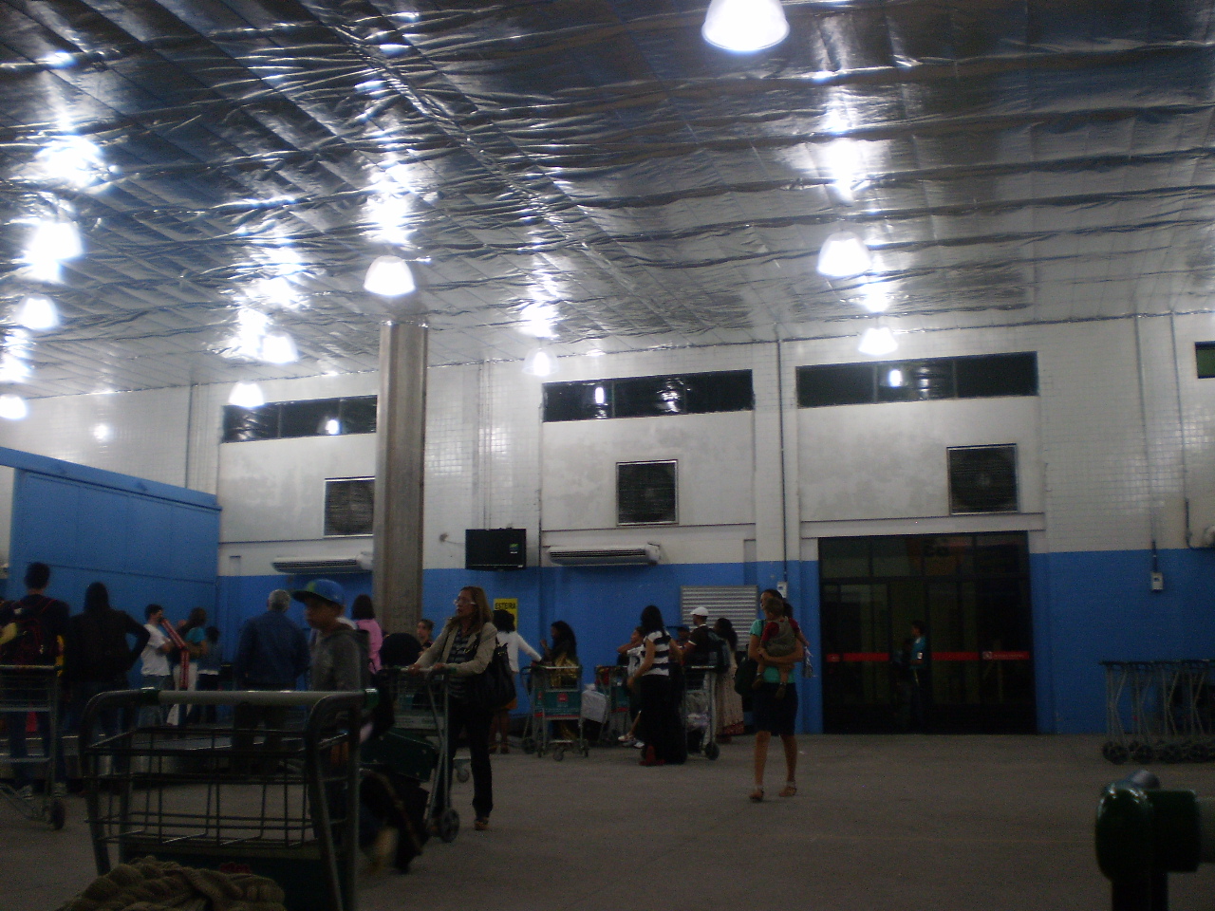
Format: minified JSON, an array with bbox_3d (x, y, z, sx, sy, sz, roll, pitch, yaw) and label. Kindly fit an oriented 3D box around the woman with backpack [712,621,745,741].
[{"bbox_3d":[1.603,2.983,16.734,0.420,1.640,0.450,-1,-9,6],"label":"woman with backpack"}]

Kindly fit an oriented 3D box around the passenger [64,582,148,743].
[{"bbox_3d":[-4.013,1.870,10.089,0.620,1.700,0.360,1,-9,-6],"label":"passenger"}]

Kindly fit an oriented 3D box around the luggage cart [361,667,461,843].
[{"bbox_3d":[-1.340,1.772,7.557,0.930,1.030,0.580,9,-13,-44],"label":"luggage cart"}]

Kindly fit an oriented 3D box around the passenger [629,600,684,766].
[{"bbox_3d":[0.506,2.347,12.981,0.500,1.635,0.450,7,-12,-37],"label":"passenger"}]

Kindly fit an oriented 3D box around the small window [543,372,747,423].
[{"bbox_3d":[0.625,-0.964,20.782,3.570,0.670,0.120,-3,-10,17],"label":"small window"}]

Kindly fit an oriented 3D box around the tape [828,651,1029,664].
[{"bbox_3d":[4.667,2.934,18.407,2.900,0.125,0.030,-3,-10,17],"label":"tape"}]

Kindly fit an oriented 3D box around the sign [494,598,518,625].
[{"bbox_3d":[-1.645,2.606,20.463,0.420,0.580,0.020,-3,-10,17],"label":"sign"}]

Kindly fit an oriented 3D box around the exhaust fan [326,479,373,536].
[{"bbox_3d":[-4.481,0.901,22.049,1.020,1.040,0.250,-3,-10,17],"label":"exhaust fan"}]

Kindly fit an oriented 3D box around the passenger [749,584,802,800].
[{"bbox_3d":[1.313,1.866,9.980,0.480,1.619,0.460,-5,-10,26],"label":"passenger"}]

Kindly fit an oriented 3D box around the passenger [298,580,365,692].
[{"bbox_3d":[-1.353,1.384,6.469,0.480,1.460,0.400,3,-10,-16],"label":"passenger"}]

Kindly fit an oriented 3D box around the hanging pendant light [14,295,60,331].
[{"bbox_3d":[-7.043,-1.775,15.600,0.540,0.420,0.540,0,-10,0],"label":"hanging pendant light"}]

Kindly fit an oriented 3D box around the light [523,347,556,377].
[{"bbox_3d":[-1.069,-1.487,20.193,0.530,0.420,0.530,0,-9,0],"label":"light"}]

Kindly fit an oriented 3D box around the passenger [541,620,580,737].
[{"bbox_3d":[-0.632,2.964,16.537,0.450,1.592,0.450,1,-10,-6],"label":"passenger"}]

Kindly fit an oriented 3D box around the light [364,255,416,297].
[{"bbox_3d":[-2.603,-2.150,15.100,0.620,0.420,0.620,0,-9,0],"label":"light"}]

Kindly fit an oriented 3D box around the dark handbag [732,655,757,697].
[{"bbox_3d":[1.091,1.728,9.850,0.160,0.330,0.280,8,-12,-40],"label":"dark handbag"}]

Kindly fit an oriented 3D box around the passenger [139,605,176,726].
[{"bbox_3d":[-5.175,2.544,14.377,0.400,1.698,0.480,2,-10,-14],"label":"passenger"}]

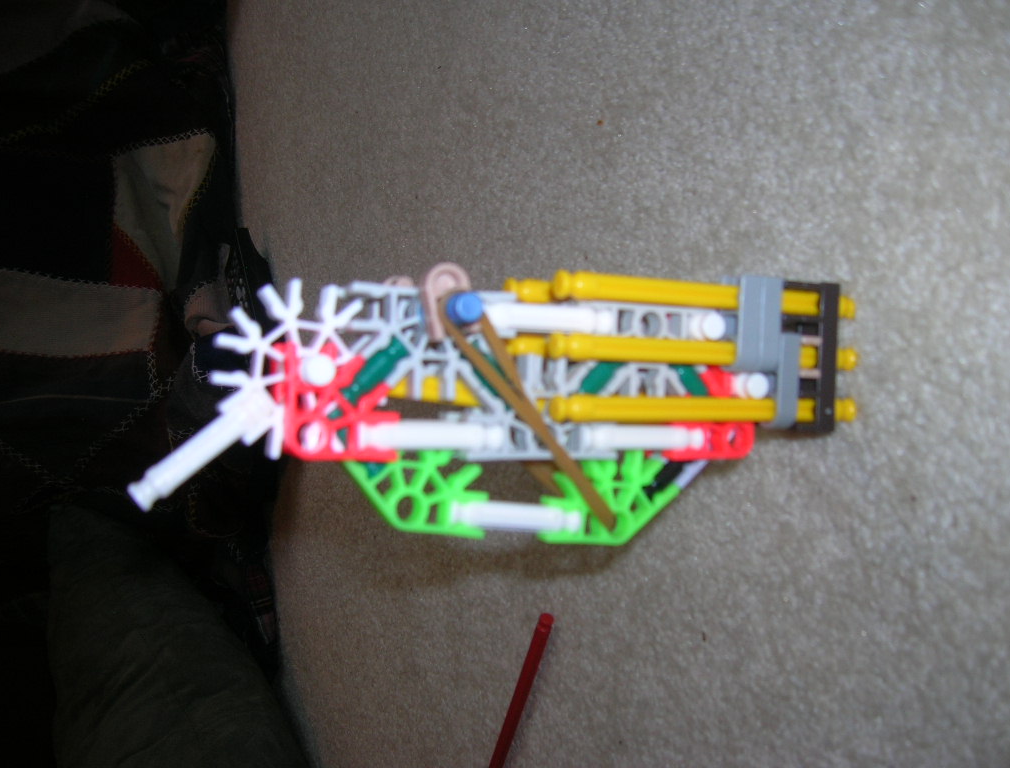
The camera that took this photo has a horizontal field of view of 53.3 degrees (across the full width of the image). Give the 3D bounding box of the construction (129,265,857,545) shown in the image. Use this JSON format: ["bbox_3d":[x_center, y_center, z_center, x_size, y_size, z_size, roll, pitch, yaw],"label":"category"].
[{"bbox_3d":[0.005,0.006,0.233,0.050,0.173,0.066,180,91,-67],"label":"construction"}]

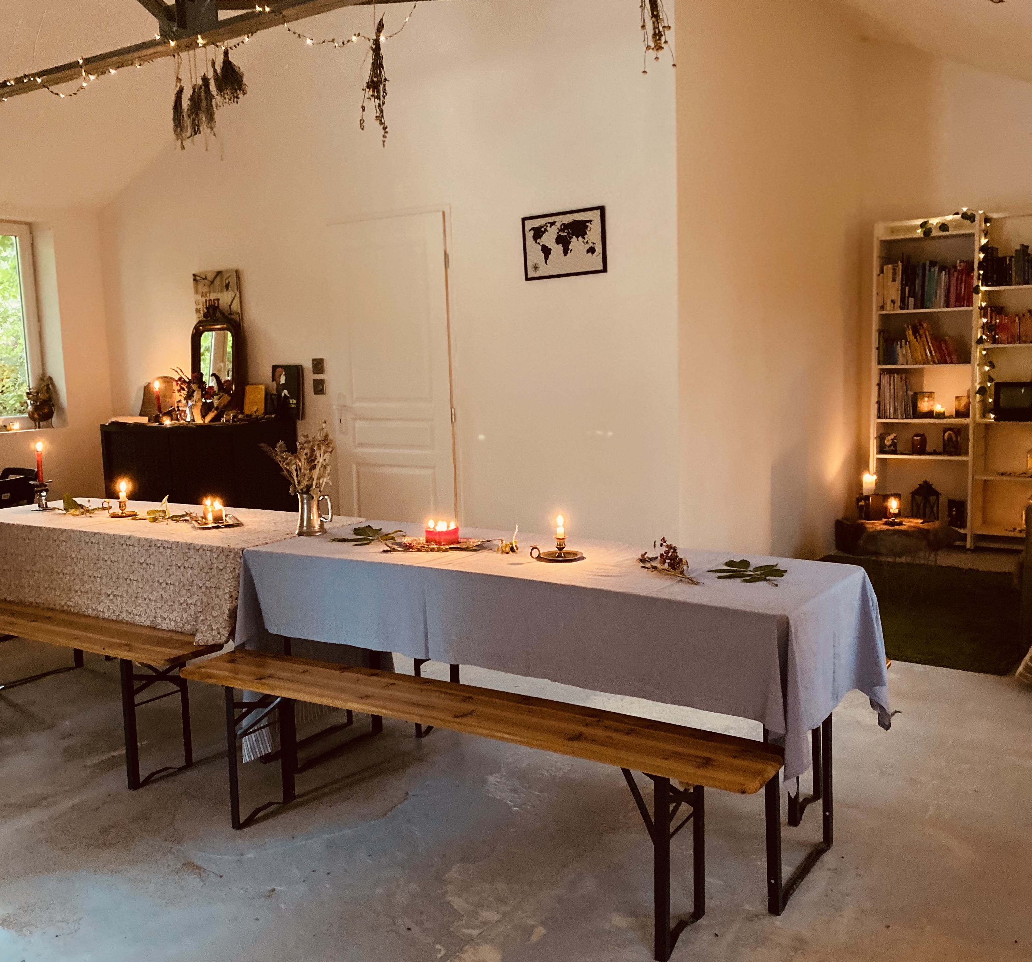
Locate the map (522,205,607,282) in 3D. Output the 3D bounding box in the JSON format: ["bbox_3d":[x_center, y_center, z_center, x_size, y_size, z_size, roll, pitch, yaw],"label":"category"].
[{"bbox_3d":[0.216,-1.084,4.741,0.447,0.293,0.020,3,9,34],"label":"map"}]

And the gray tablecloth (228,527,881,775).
[{"bbox_3d":[0.044,0.600,3.070,1.800,0.770,0.610,3,9,34],"label":"gray tablecloth"}]

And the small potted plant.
[{"bbox_3d":[-2.963,-0.500,6.451,0.190,0.315,0.190,3,9,34],"label":"small potted plant"}]

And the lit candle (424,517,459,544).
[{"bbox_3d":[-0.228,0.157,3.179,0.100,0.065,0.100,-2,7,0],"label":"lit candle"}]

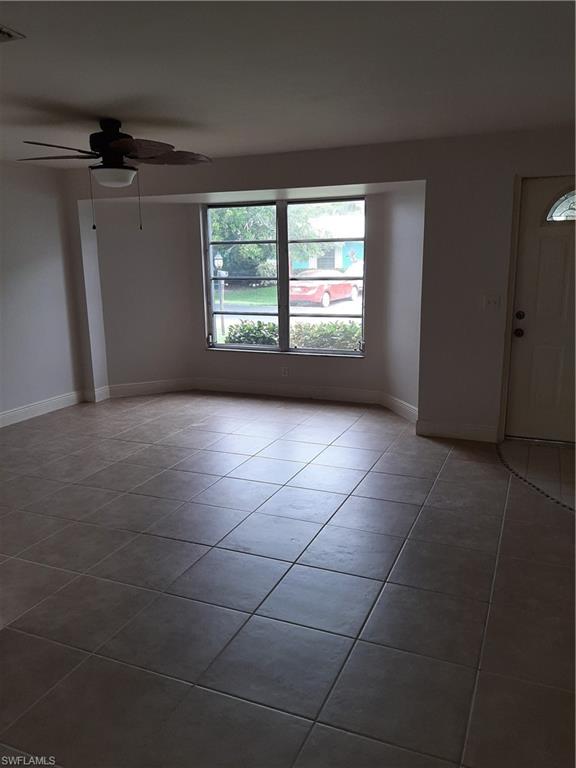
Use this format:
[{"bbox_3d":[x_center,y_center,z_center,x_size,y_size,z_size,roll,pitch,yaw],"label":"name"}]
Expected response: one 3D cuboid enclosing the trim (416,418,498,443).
[{"bbox_3d":[1.410,0.391,4.823,0.653,0.135,0.020,4,13,21],"label":"trim"}]

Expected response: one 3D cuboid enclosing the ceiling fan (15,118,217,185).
[{"bbox_3d":[-1.133,-1.497,3.748,1.310,0.410,1.280,4,13,21],"label":"ceiling fan"}]

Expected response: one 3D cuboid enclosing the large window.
[{"bbox_3d":[-0.074,-1.138,6.235,1.843,1.612,0.120,4,13,21],"label":"large window"}]

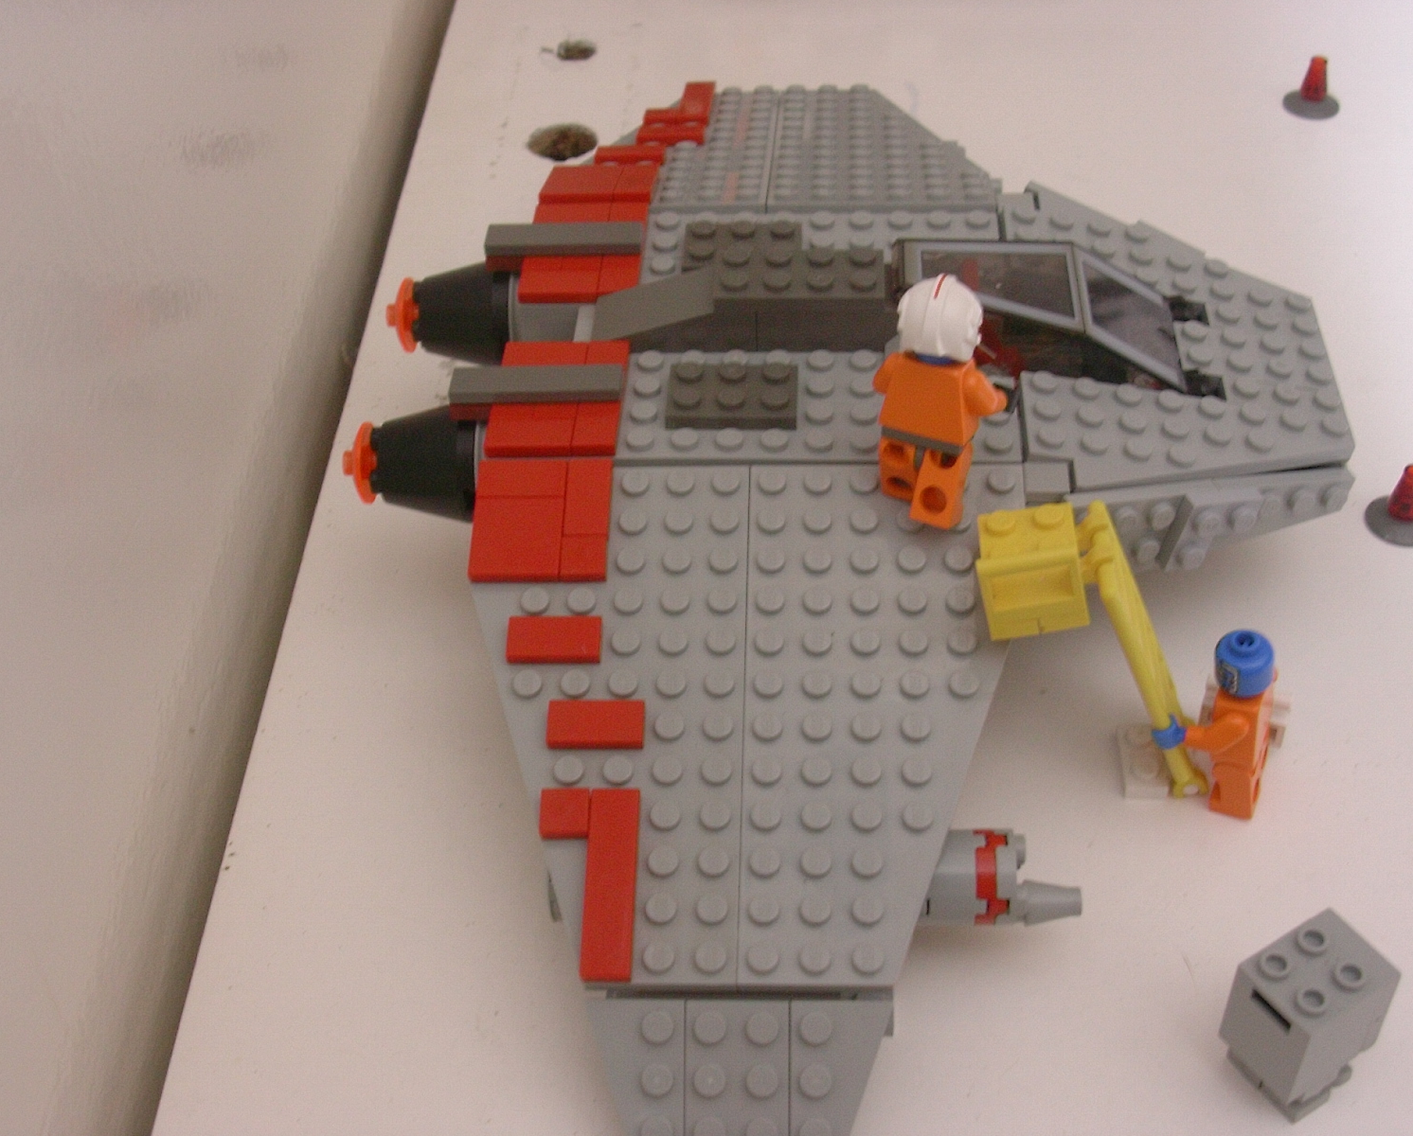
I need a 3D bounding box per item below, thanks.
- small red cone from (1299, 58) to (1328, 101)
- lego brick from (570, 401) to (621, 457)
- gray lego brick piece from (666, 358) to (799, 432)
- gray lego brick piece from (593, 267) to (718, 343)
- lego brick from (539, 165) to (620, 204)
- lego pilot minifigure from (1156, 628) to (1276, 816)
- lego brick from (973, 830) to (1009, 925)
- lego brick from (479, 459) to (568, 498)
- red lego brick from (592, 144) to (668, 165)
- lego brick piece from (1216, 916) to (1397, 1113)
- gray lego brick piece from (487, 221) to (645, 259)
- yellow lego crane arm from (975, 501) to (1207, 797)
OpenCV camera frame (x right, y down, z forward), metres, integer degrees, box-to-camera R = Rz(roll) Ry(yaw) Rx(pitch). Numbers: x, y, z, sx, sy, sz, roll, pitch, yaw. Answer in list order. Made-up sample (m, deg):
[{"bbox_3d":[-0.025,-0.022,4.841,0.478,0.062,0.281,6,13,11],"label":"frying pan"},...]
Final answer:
[{"bbox_3d":[0.167,-0.134,0.541,0.008,0.011,0.008,1,43,4],"label":"small red cone"},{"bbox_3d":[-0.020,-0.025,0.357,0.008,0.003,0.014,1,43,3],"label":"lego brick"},{"bbox_3d":[0.005,-0.032,0.362,0.024,0.005,0.016,0,42,4],"label":"gray lego brick piece"},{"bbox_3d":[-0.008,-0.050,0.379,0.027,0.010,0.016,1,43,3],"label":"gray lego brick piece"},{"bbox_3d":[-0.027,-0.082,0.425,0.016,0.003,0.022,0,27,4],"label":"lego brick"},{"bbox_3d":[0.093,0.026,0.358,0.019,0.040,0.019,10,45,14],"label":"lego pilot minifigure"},{"bbox_3d":[0.047,0.052,0.333,0.005,0.016,0.016,0,42,4],"label":"lego brick"},{"bbox_3d":[-0.032,-0.015,0.349,0.016,0.003,0.008,0,57,4],"label":"lego brick"},{"bbox_3d":[-0.017,-0.093,0.446,0.016,0.003,0.008,0,27,4],"label":"red lego brick"},{"bbox_3d":[0.099,0.073,0.324,0.020,0.026,0.016,-25,49,-22],"label":"lego brick piece"},{"bbox_3d":[-0.029,-0.066,0.397,0.032,0.003,0.008,1,43,3],"label":"gray lego brick piece"},{"bbox_3d":[0.068,0.017,0.348,0.030,0.071,0.017,-16,36,10],"label":"yellow lego crane arm"}]

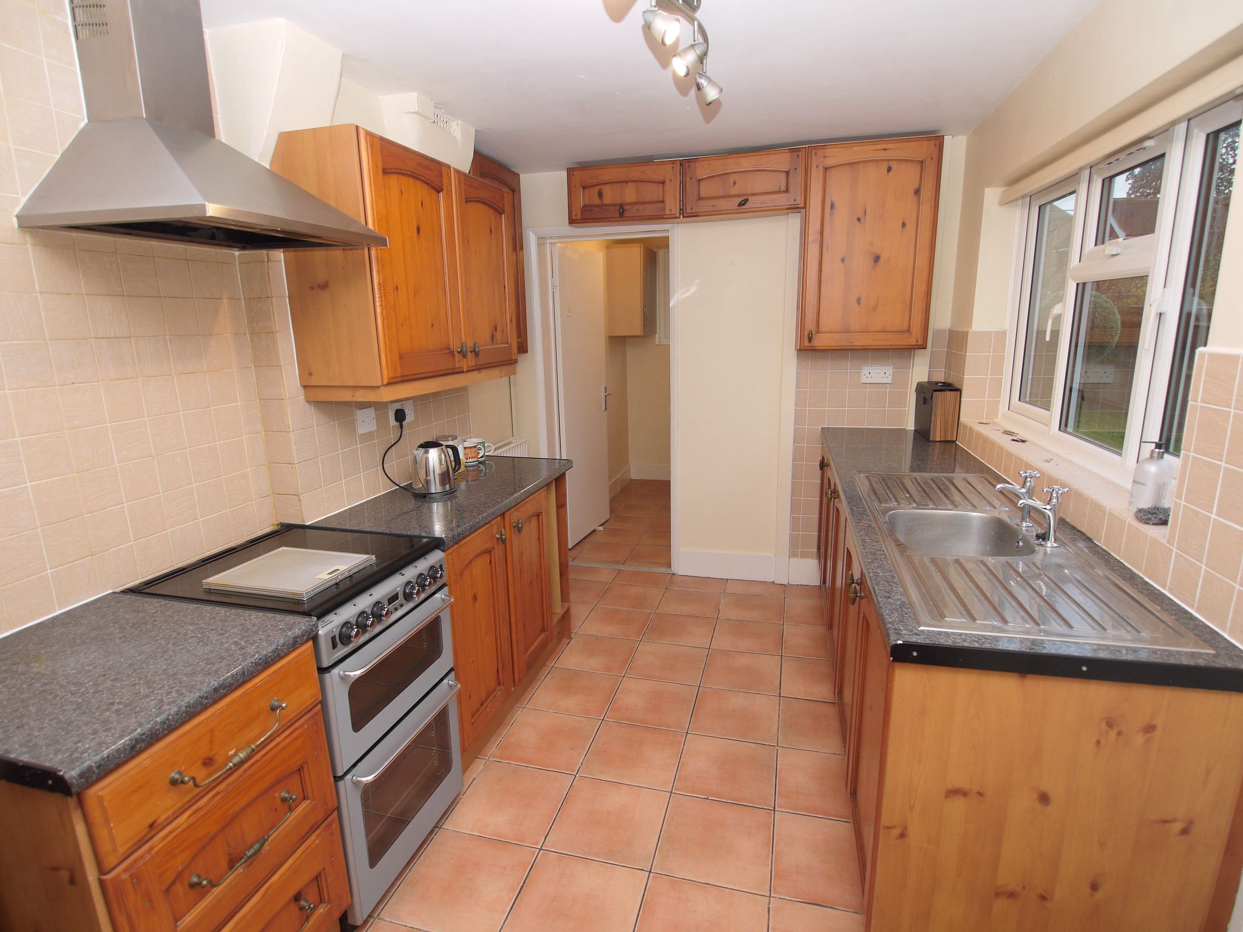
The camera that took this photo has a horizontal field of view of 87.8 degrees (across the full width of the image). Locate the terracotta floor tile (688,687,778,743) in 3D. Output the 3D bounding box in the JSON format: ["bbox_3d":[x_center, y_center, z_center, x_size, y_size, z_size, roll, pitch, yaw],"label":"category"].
[{"bbox_3d":[0.453,0.986,2.558,0.328,0.010,0.328,3,13,15],"label":"terracotta floor tile"}]

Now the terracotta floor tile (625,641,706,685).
[{"bbox_3d":[0.214,0.899,2.949,0.328,0.010,0.328,3,13,15],"label":"terracotta floor tile"}]

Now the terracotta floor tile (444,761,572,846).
[{"bbox_3d":[-0.357,1.079,2.076,0.325,0.010,0.325,2,13,15],"label":"terracotta floor tile"}]

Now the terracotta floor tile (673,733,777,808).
[{"bbox_3d":[0.368,1.052,2.248,0.327,0.010,0.327,2,13,15],"label":"terracotta floor tile"}]

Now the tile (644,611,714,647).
[{"bbox_3d":[0.298,0.827,3.254,0.328,0.010,0.328,3,13,15],"label":"tile"}]

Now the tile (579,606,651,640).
[{"bbox_3d":[-0.021,0.806,3.319,0.325,0.010,0.325,2,13,15],"label":"tile"}]

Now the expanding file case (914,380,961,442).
[{"bbox_3d":[1.547,-0.271,3.171,0.120,0.250,0.320,2,13,11],"label":"expanding file case"}]

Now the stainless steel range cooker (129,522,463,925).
[{"bbox_3d":[-0.868,0.696,1.905,0.625,0.888,0.550,3,14,16],"label":"stainless steel range cooker"}]

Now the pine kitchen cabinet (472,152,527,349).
[{"bbox_3d":[-0.722,-1.004,3.202,0.310,0.900,0.500,2,13,15],"label":"pine kitchen cabinet"}]

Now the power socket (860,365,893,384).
[{"bbox_3d":[1.355,-0.481,3.431,0.148,0.087,0.012,2,13,15],"label":"power socket"}]

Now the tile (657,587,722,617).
[{"bbox_3d":[0.381,0.752,3.547,0.325,0.010,0.325,2,13,15],"label":"tile"}]

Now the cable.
[{"bbox_3d":[-0.819,-0.047,2.420,0.120,0.285,0.170,2,13,15],"label":"cable"}]

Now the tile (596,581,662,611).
[{"bbox_3d":[0.059,0.741,3.644,0.328,0.010,0.328,3,13,15],"label":"tile"}]

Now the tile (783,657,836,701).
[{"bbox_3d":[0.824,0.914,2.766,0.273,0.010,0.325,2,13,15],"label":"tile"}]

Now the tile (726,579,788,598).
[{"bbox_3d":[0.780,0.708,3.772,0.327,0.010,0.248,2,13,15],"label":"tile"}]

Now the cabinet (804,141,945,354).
[{"bbox_3d":[1.207,-1.062,3.200,0.600,0.945,0.235,3,13,15],"label":"cabinet"}]

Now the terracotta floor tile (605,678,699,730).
[{"bbox_3d":[0.133,0.969,2.644,0.327,0.010,0.327,2,13,15],"label":"terracotta floor tile"}]

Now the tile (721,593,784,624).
[{"bbox_3d":[0.706,0.770,3.497,0.327,0.010,0.327,2,13,15],"label":"tile"}]

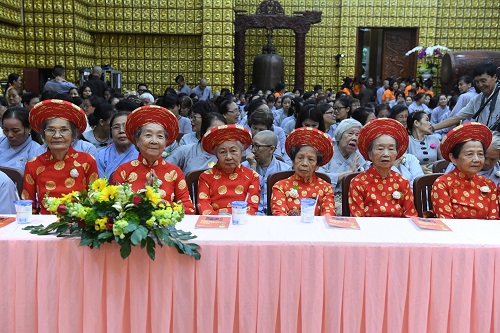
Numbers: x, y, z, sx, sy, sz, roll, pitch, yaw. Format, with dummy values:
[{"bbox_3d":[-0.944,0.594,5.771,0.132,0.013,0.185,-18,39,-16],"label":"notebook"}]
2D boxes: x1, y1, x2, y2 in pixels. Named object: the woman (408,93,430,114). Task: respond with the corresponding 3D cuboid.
[{"bbox_3d":[3.126,-0.749,10.603,0.460,1.180,0.700,-4,9,-25],"label":"woman"}]

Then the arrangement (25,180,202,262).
[{"bbox_3d":[-0.649,0.241,2.784,0.830,0.345,0.400,1,9,0],"label":"arrangement"}]

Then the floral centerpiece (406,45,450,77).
[{"bbox_3d":[4.140,-2.416,13.384,1.050,0.760,0.650,1,9,6],"label":"floral centerpiece"}]

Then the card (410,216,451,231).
[{"bbox_3d":[0.941,0.295,3.036,0.170,0.012,0.240,1,9,0],"label":"card"}]

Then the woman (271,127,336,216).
[{"bbox_3d":[0.293,0.420,3.088,0.400,1.230,0.640,1,9,3],"label":"woman"}]

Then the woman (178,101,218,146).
[{"bbox_3d":[-0.421,0.130,4.470,0.460,1.220,0.720,5,10,30],"label":"woman"}]

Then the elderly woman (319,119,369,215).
[{"bbox_3d":[0.638,0.275,3.732,0.460,1.160,0.700,-1,9,-8],"label":"elderly woman"}]

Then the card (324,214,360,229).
[{"bbox_3d":[0.475,0.289,3.031,0.160,0.012,0.240,1,9,0],"label":"card"}]

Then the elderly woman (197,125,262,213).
[{"bbox_3d":[-0.125,0.409,3.088,0.400,1.240,0.640,1,9,0],"label":"elderly woman"}]

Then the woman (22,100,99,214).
[{"bbox_3d":[-0.963,0.330,2.883,0.470,1.290,0.700,0,9,-5],"label":"woman"}]

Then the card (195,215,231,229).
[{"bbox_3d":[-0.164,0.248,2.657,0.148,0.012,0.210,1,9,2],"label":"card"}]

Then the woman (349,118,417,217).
[{"bbox_3d":[0.662,0.383,2.889,0.440,1.210,0.700,1,9,2],"label":"woman"}]

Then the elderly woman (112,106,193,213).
[{"bbox_3d":[-0.537,0.353,3.080,0.460,1.340,0.660,0,9,-3],"label":"elderly woman"}]

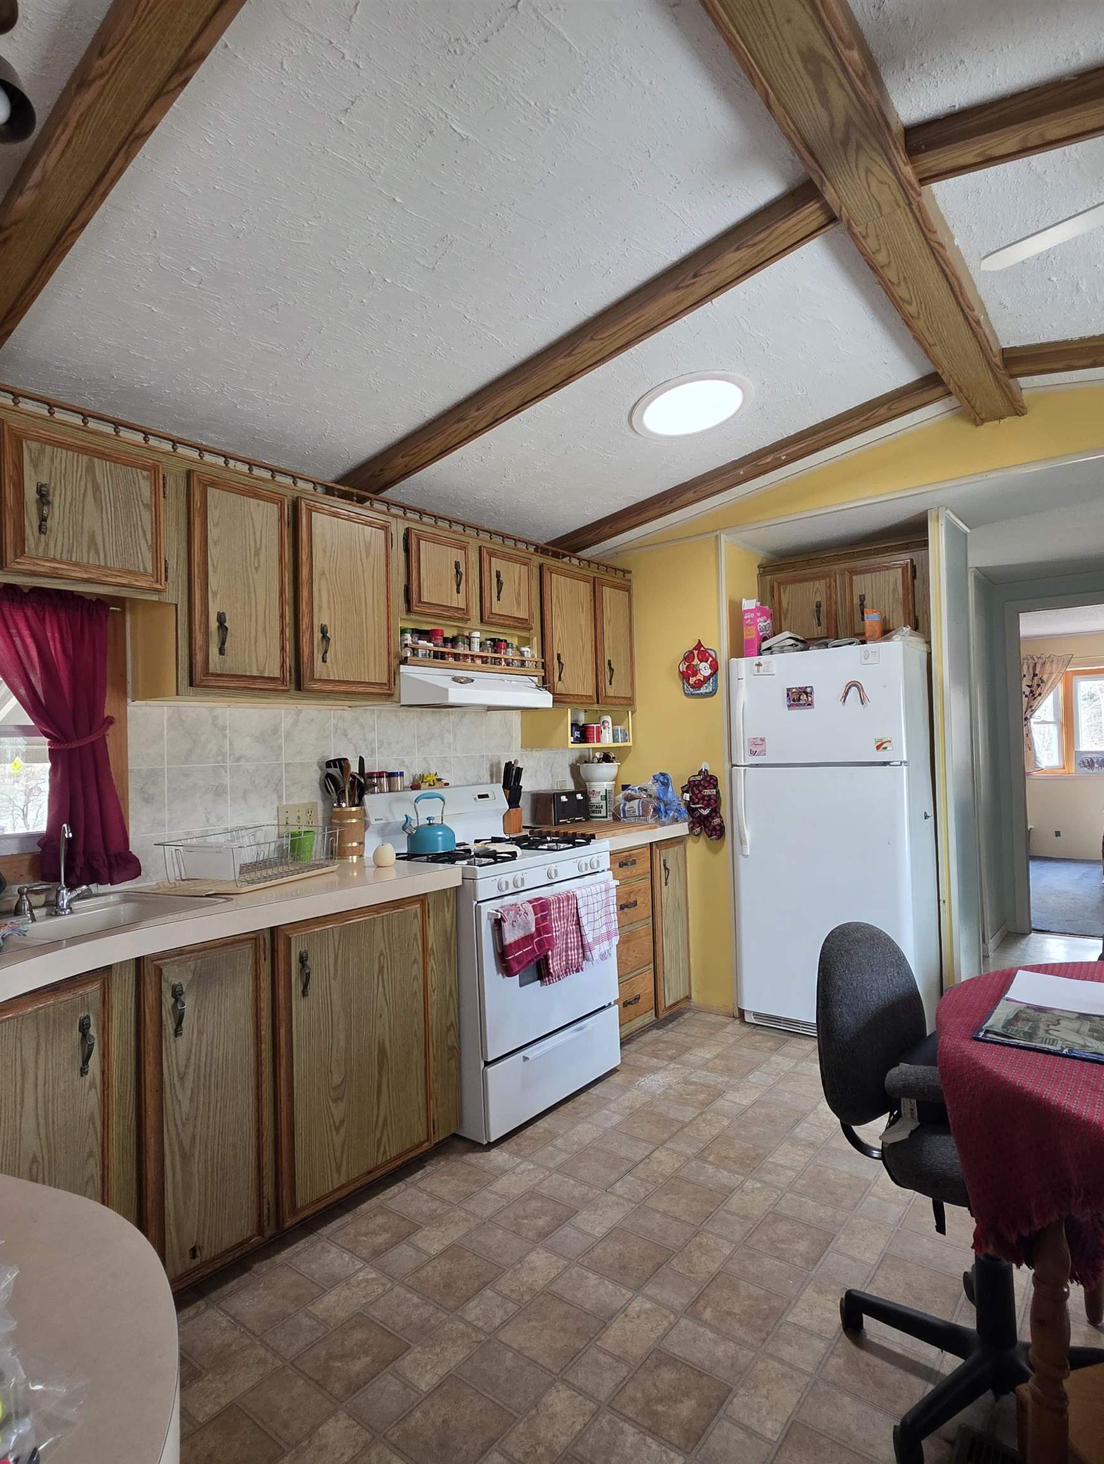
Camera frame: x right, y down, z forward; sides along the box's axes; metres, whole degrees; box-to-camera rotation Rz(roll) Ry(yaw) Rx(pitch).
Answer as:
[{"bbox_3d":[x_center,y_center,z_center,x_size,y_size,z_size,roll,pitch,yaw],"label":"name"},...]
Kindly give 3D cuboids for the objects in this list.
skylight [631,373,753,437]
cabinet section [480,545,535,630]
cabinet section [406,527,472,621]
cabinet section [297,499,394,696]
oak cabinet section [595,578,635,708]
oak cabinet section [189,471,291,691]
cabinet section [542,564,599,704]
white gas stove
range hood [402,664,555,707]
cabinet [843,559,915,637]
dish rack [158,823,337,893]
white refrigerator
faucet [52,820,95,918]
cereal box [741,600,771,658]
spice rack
[{"bbox_3d":[0.496,-1.156,2.620,0.435,0.040,0.435,-9,-7,-1],"label":"skylight"},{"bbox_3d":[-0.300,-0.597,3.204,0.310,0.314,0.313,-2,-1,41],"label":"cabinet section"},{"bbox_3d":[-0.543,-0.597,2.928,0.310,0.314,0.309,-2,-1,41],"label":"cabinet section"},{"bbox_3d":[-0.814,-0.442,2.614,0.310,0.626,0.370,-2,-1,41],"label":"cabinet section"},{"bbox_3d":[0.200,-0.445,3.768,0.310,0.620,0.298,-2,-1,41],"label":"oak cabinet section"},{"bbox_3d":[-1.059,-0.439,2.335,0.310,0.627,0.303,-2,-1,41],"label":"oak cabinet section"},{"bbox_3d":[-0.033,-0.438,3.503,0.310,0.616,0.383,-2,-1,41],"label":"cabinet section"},{"bbox_3d":[-0.226,0.805,2.910,0.710,1.154,0.753,-2,-1,41],"label":"white gas stove"},{"bbox_3d":[-0.363,-0.162,2.969,0.465,0.150,0.755,-2,-1,40],"label":"range hood"},{"bbox_3d":[1.610,-0.602,3.508,0.350,0.355,0.290,-2,-1,40],"label":"cabinet"},{"bbox_3d":[-0.919,0.391,2.275,0.350,0.145,0.470,-2,-1,19],"label":"dish rack"},{"bbox_3d":[1.371,0.504,3.418,0.750,1.690,0.740,-2,-1,40],"label":"white refrigerator"},{"bbox_3d":[-1.229,0.345,1.890,0.115,0.230,0.085,-2,-1,41],"label":"faucet"},{"bbox_3d":[1.044,-0.499,3.697,0.065,0.286,0.185,-2,-1,41],"label":"cereal box"},{"bbox_3d":[-0.326,-0.316,2.963,0.155,0.165,0.750,-2,-1,41],"label":"spice rack"}]

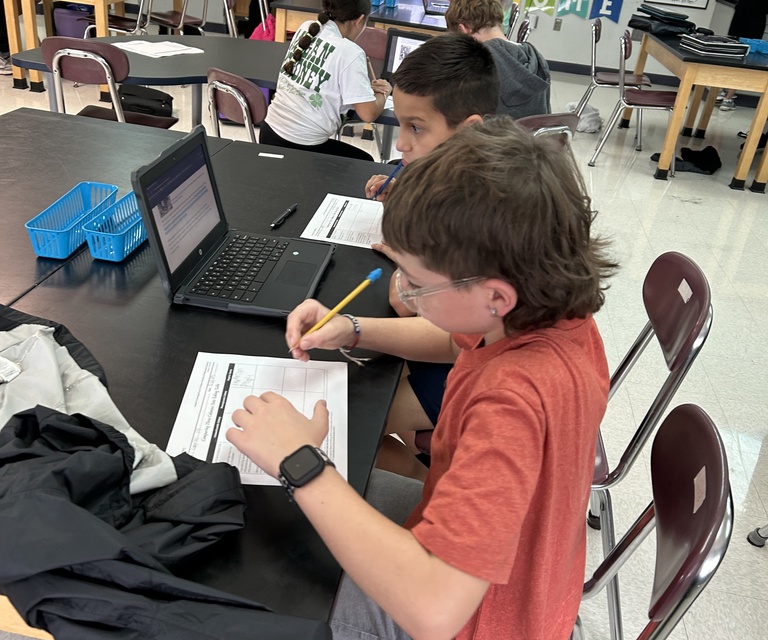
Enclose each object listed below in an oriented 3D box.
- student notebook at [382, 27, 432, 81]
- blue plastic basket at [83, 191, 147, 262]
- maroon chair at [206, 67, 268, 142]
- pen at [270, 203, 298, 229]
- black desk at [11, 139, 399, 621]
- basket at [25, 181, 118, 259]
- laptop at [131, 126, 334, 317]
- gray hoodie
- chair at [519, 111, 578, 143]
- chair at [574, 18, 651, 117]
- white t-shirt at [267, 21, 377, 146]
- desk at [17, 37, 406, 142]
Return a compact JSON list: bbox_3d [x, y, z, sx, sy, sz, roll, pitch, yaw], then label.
[{"bbox_3d":[0.119,-1.045,3.148,0.305,0.222,0.245,14,28,13],"label":"student notebook"},{"bbox_3d":[-0.477,-0.185,1.460,0.080,0.058,0.261,9,28,5],"label":"blue plastic basket"},{"bbox_3d":[-0.391,-0.515,2.841,0.560,0.820,0.475,-18,37,-38],"label":"maroon chair"},{"bbox_3d":[-0.207,-0.222,1.614,0.014,0.012,0.141,13,29,11],"label":"pen"},{"bbox_3d":[-0.271,0.240,1.549,0.615,0.747,1.510,10,28,6],"label":"black desk"},{"bbox_3d":[-0.576,-0.188,1.442,0.081,0.059,0.261,7,28,0],"label":"basket"},{"bbox_3d":[-0.234,-0.169,1.310,0.274,0.223,0.315,8,28,3],"label":"laptop"},{"bbox_3d":[0.308,-0.749,2.823,0.400,0.540,0.410,-10,32,-29],"label":"gray hoodie"},{"bbox_3d":[0.388,-0.407,2.822,0.475,0.820,0.560,-11,33,-30],"label":"chair"},{"bbox_3d":[1.668,-1.716,5.601,0.560,0.820,0.480,12,28,9],"label":"chair"},{"bbox_3d":[-0.212,-0.835,2.747,0.320,0.450,0.410,-12,34,-32],"label":"white t-shirt"},{"bbox_3d":[-0.438,-0.723,3.334,1.840,0.709,1.160,10,28,5],"label":"desk"}]

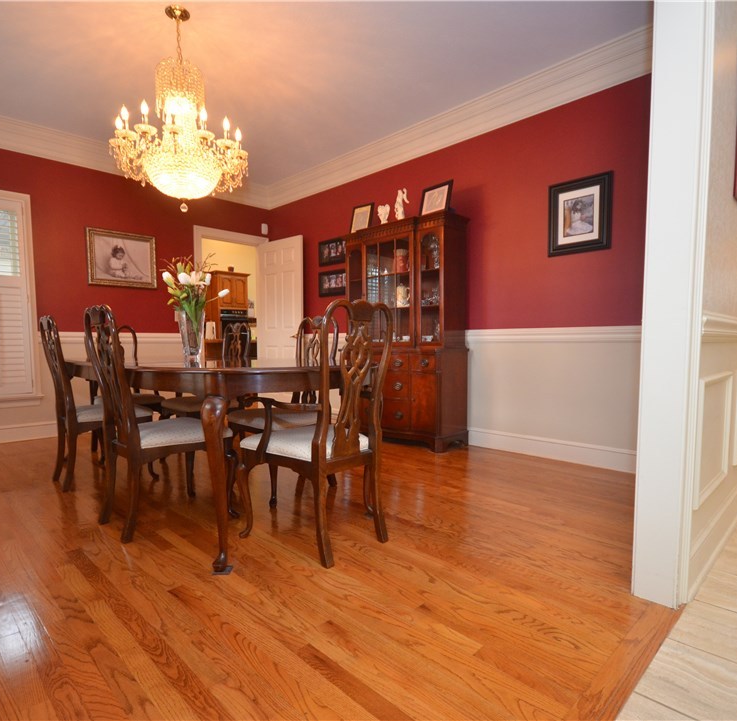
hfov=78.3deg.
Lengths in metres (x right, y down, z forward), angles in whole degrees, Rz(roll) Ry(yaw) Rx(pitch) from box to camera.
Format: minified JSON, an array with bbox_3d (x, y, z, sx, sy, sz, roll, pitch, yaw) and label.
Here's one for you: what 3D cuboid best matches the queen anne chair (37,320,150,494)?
[{"bbox_3d":[-1.702,0.239,2.859,0.570,1.020,0.510,-3,4,-45],"label":"queen anne chair"}]

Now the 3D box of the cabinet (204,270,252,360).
[{"bbox_3d":[-2.974,-0.657,9.410,0.690,2.230,0.650,-3,4,-44],"label":"cabinet"}]

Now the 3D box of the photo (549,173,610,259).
[{"bbox_3d":[1.439,-0.988,3.102,0.035,0.502,0.415,-3,3,-44],"label":"photo"}]

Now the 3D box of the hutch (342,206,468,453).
[{"bbox_3d":[0.275,-0.237,3.985,0.422,1.859,1.176,-3,3,-44],"label":"hutch"}]

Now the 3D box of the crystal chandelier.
[{"bbox_3d":[-1.102,-1.441,2.654,0.764,1.136,0.764,-3,3,-44],"label":"crystal chandelier"}]

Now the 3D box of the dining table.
[{"bbox_3d":[-1.051,0.371,2.746,1.156,0.762,2.533,-3,3,-44],"label":"dining table"}]

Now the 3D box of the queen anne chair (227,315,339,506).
[{"bbox_3d":[-0.480,0.241,2.702,0.570,1.020,0.510,-3,4,-45],"label":"queen anne chair"}]

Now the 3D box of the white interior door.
[{"bbox_3d":[-1.039,-0.379,5.317,0.764,2.040,0.042,2,3,38],"label":"white interior door"}]

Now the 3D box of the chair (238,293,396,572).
[{"bbox_3d":[-0.221,0.265,2.003,0.568,1.030,0.603,2,3,43],"label":"chair"}]

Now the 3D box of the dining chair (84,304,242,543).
[{"bbox_3d":[-1.006,0.266,2.191,0.510,1.020,0.570,2,4,44],"label":"dining chair"}]

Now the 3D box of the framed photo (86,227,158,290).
[{"bbox_3d":[-2.425,-0.994,4.487,0.623,0.548,0.040,-3,3,-44],"label":"framed photo"}]

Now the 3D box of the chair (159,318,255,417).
[{"bbox_3d":[-1.171,0.220,3.320,0.563,1.015,0.502,-3,3,-44],"label":"chair"}]

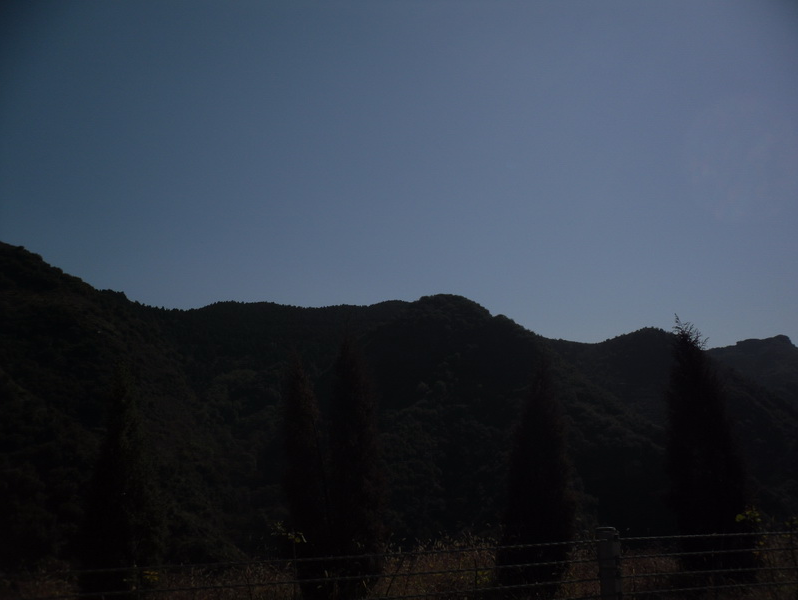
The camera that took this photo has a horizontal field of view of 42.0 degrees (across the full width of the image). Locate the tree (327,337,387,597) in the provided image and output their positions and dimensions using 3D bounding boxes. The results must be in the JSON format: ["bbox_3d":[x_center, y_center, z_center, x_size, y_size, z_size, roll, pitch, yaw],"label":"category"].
[{"bbox_3d":[-0.459,1.852,11.500,0.680,2.880,0.680,0,-9,-2],"label":"tree"}]

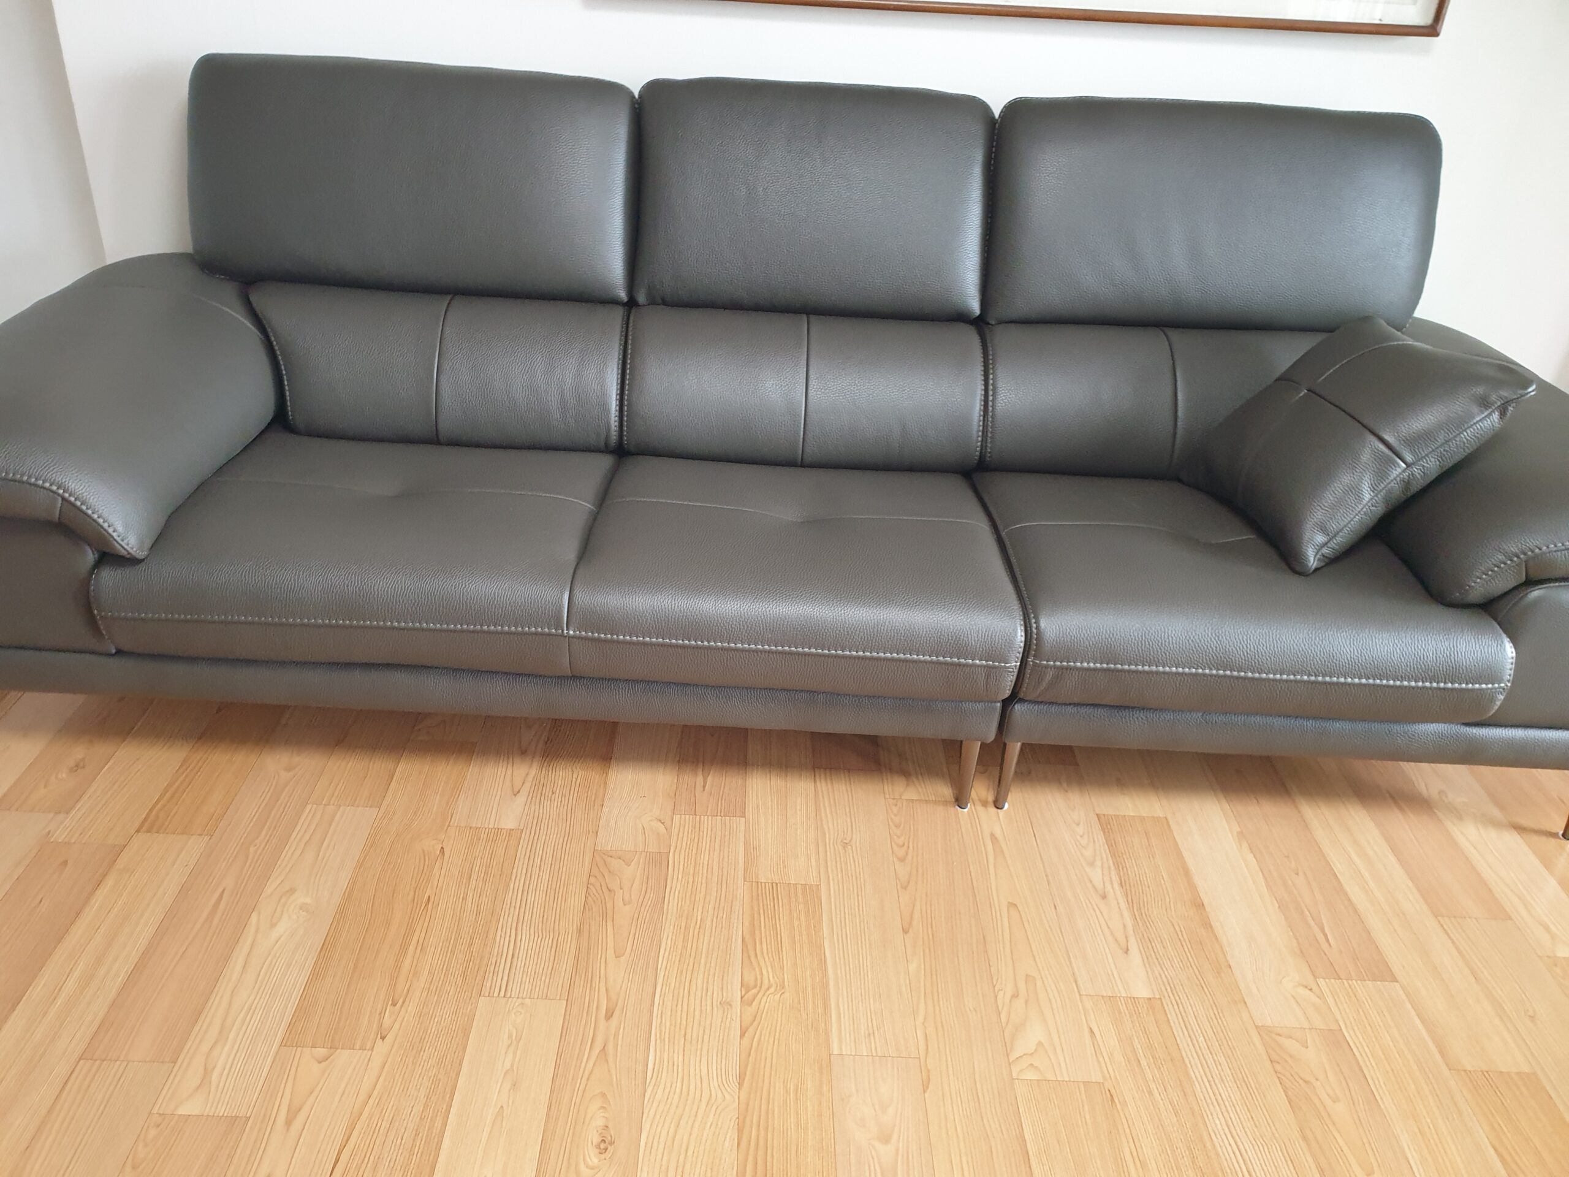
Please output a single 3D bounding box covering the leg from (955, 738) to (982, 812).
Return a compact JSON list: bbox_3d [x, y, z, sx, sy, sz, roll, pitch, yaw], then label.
[{"bbox_3d":[0.301,0.290,1.898,0.030,0.158,0.030,3,31,-1],"label":"leg"}]

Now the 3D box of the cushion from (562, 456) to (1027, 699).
[{"bbox_3d":[0.015,-0.056,1.907,0.645,0.172,0.554,3,31,-1],"label":"cushion"}]

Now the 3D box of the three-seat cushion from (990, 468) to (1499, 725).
[{"bbox_3d":[0.694,-0.021,1.917,0.697,0.172,0.554,3,31,-1],"label":"three-seat cushion"}]

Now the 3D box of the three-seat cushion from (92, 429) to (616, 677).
[{"bbox_3d":[-0.634,-0.089,1.898,0.661,0.172,0.554,3,31,-1],"label":"three-seat cushion"}]

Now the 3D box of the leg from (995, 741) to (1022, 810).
[{"bbox_3d":[0.367,0.291,1.903,0.030,0.158,0.030,3,31,-1],"label":"leg"}]

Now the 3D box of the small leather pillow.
[{"bbox_3d":[0.899,-0.252,1.907,0.392,0.137,0.389,-42,29,11],"label":"small leather pillow"}]

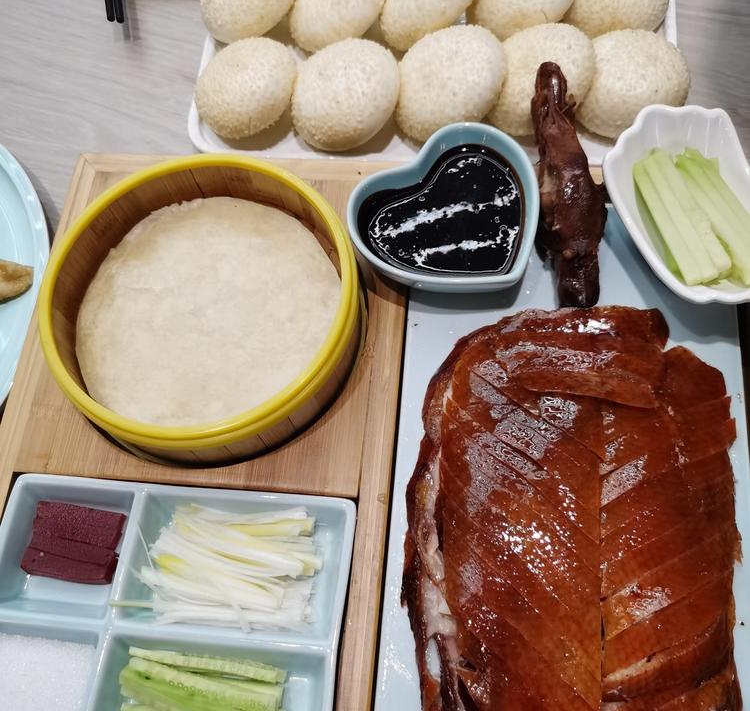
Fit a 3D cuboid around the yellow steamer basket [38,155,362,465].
[{"bbox_3d":[-0.096,-0.027,0.450,0.178,0.061,0.178,0,66,5],"label":"yellow steamer basket"}]

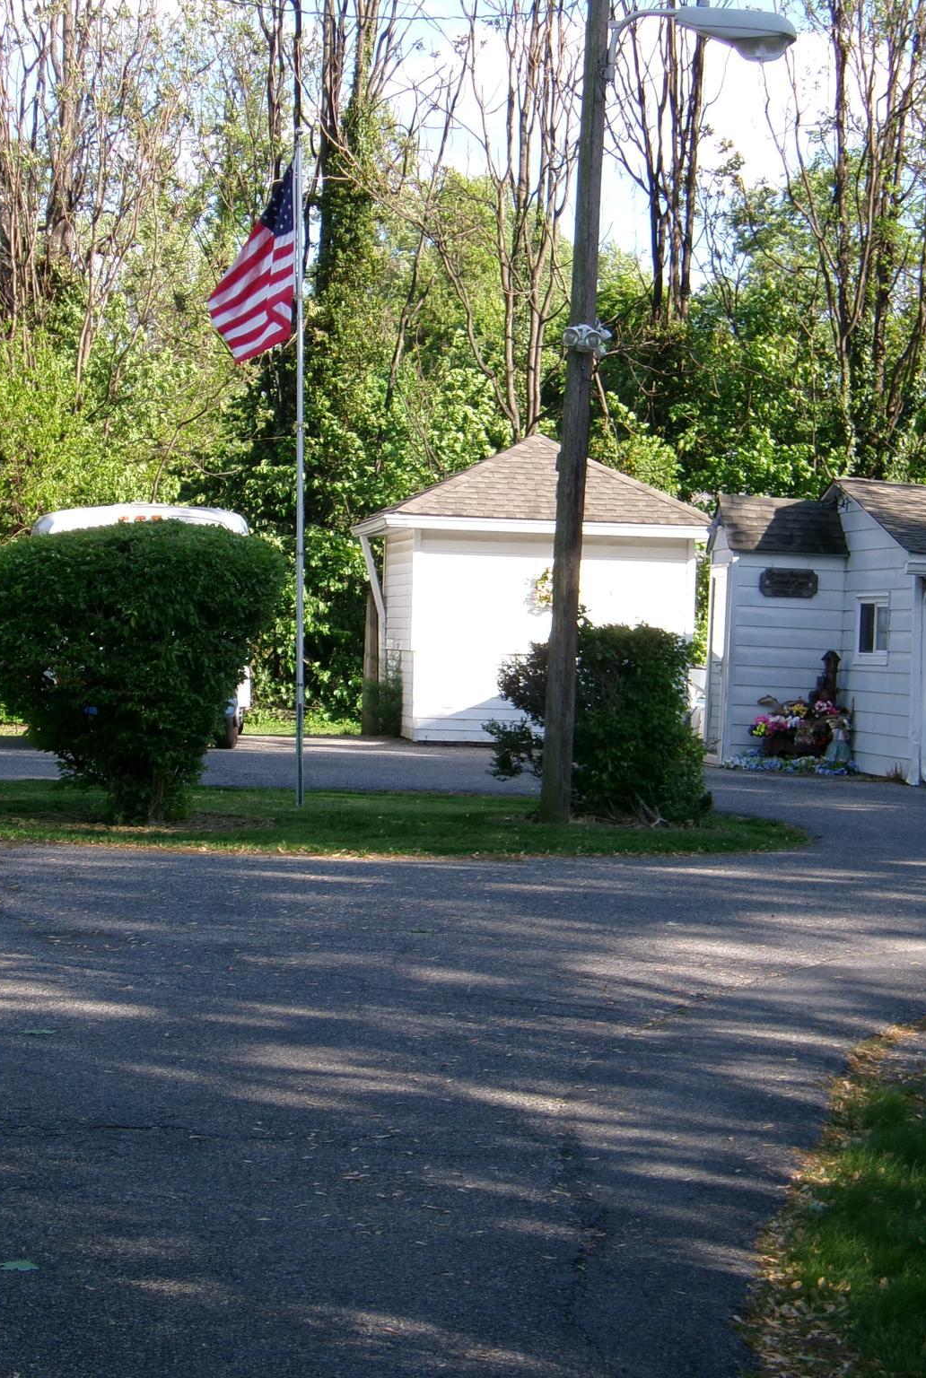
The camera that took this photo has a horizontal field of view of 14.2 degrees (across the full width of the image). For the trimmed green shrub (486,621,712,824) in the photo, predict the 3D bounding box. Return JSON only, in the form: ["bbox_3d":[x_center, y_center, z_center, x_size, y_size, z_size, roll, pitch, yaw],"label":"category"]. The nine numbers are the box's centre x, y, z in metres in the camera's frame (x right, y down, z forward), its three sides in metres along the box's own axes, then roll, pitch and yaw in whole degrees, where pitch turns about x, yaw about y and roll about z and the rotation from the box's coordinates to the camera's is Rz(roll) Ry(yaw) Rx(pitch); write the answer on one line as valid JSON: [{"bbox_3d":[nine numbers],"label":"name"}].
[{"bbox_3d":[1.146,0.273,31.400,1.880,1.700,1.700,2,1,2],"label":"trimmed green shrub"}]

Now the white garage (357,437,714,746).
[{"bbox_3d":[0.841,-1.239,46.800,3.900,3.800,3.900,2,1,-6],"label":"white garage"}]

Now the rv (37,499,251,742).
[{"bbox_3d":[-3.858,-0.768,45.700,2.450,2.850,6.600,2,1,-3],"label":"rv"}]

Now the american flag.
[{"bbox_3d":[-1.822,-3.664,32.200,0.780,1.680,0.350,2,1,-6],"label":"american flag"}]

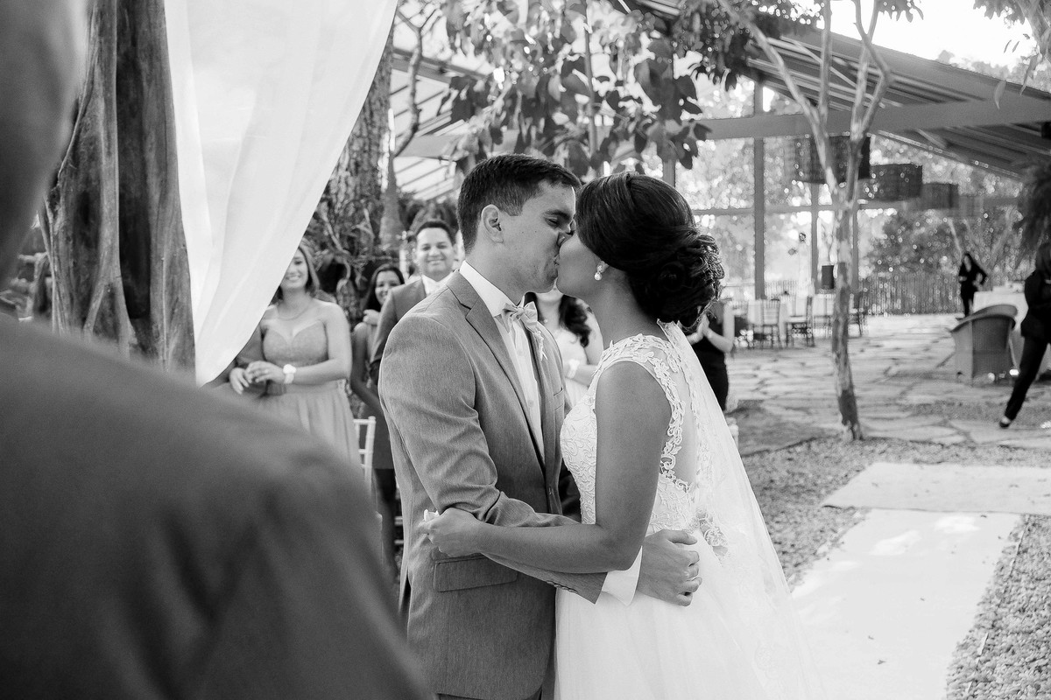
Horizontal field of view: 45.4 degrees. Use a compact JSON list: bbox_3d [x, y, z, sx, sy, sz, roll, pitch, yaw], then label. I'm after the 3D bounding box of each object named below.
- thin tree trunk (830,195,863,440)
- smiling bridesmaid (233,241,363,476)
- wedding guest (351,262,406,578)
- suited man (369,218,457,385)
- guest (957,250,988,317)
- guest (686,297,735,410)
[{"bbox_3d":[2.723,-0.279,10.650,0.270,2.080,0.240,-1,4,0],"label":"thin tree trunk"},{"bbox_3d":[-1.022,0.355,5.600,0.560,1.670,0.420,-1,4,5],"label":"smiling bridesmaid"},{"bbox_3d":[-0.704,0.349,6.250,0.480,1.580,0.340,-2,4,-9],"label":"wedding guest"},{"bbox_3d":[-0.416,0.310,5.500,0.560,1.750,0.360,-2,4,-7],"label":"suited man"},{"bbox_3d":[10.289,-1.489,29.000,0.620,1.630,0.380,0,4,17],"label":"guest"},{"bbox_3d":[1.153,0.179,8.000,0.480,1.600,0.380,-1,4,9],"label":"guest"}]

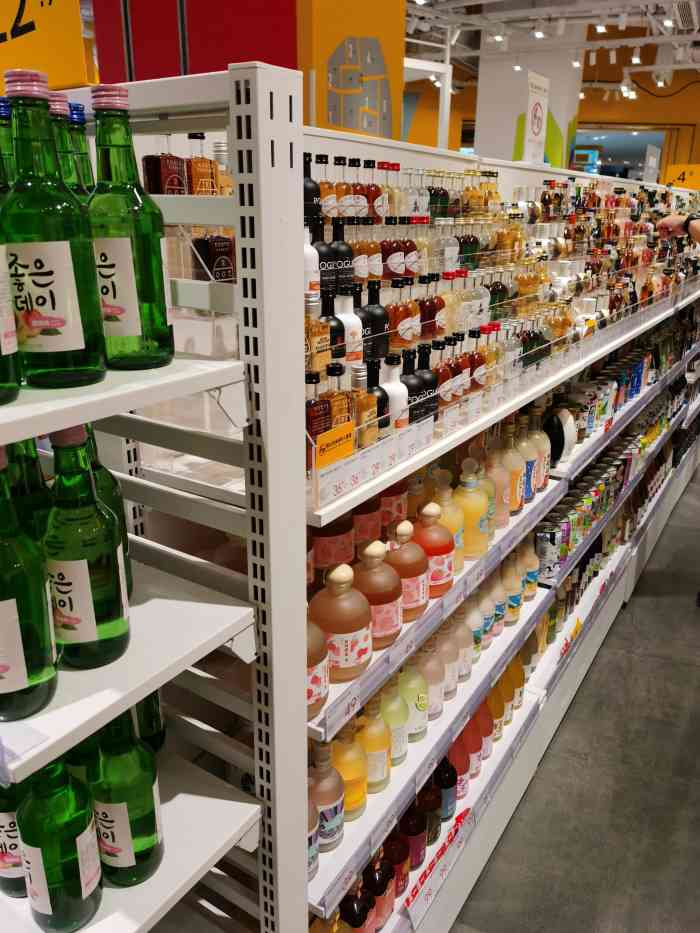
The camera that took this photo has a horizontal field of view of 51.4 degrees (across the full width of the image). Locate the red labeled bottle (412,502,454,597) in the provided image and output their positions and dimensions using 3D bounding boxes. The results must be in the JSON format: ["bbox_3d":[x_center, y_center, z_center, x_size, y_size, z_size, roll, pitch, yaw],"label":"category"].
[{"bbox_3d":[0.127,0.127,1.153,0.080,0.149,0.080,1,20,0],"label":"red labeled bottle"}]

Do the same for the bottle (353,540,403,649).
[{"bbox_3d":[0.034,0.178,1.038,0.080,0.153,0.080,1,20,0],"label":"bottle"}]

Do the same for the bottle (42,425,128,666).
[{"bbox_3d":[-0.232,0.072,0.634,0.065,0.215,0.065,13,23,30],"label":"bottle"}]

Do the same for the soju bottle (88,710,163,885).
[{"bbox_3d":[-0.212,0.288,0.677,0.064,0.212,0.064,13,23,30],"label":"soju bottle"}]

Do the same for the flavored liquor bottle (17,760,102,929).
[{"bbox_3d":[-0.272,0.327,0.671,0.065,0.215,0.065,13,23,30],"label":"flavored liquor bottle"}]

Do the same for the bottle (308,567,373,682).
[{"bbox_3d":[-0.013,0.202,0.968,0.083,0.153,0.083,1,20,0],"label":"bottle"}]

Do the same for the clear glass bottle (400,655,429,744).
[{"bbox_3d":[0.110,0.375,1.234,0.051,0.193,0.051,1,20,0],"label":"clear glass bottle"}]

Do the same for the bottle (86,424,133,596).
[{"bbox_3d":[-0.261,0.038,0.728,0.065,0.215,0.065,13,23,30],"label":"bottle"}]

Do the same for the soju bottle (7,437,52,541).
[{"bbox_3d":[-0.294,0.058,0.670,0.065,0.215,0.065,13,23,30],"label":"soju bottle"}]

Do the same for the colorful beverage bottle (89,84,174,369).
[{"bbox_3d":[-0.182,-0.189,0.591,0.064,0.212,0.064,13,23,30],"label":"colorful beverage bottle"}]

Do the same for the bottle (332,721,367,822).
[{"bbox_3d":[-0.004,0.436,1.099,0.062,0.203,0.062,1,20,0],"label":"bottle"}]

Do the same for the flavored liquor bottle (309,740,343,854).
[{"bbox_3d":[-0.037,0.455,1.046,0.061,0.203,0.061,1,20,0],"label":"flavored liquor bottle"}]

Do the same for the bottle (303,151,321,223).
[{"bbox_3d":[-0.062,-0.380,1.034,0.039,0.118,0.039,13,23,30],"label":"bottle"}]

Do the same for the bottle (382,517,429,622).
[{"bbox_3d":[0.082,0.154,1.108,0.077,0.153,0.077,1,20,0],"label":"bottle"}]

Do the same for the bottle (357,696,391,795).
[{"bbox_3d":[0.039,0.412,1.127,0.051,0.193,0.051,1,20,0],"label":"bottle"}]

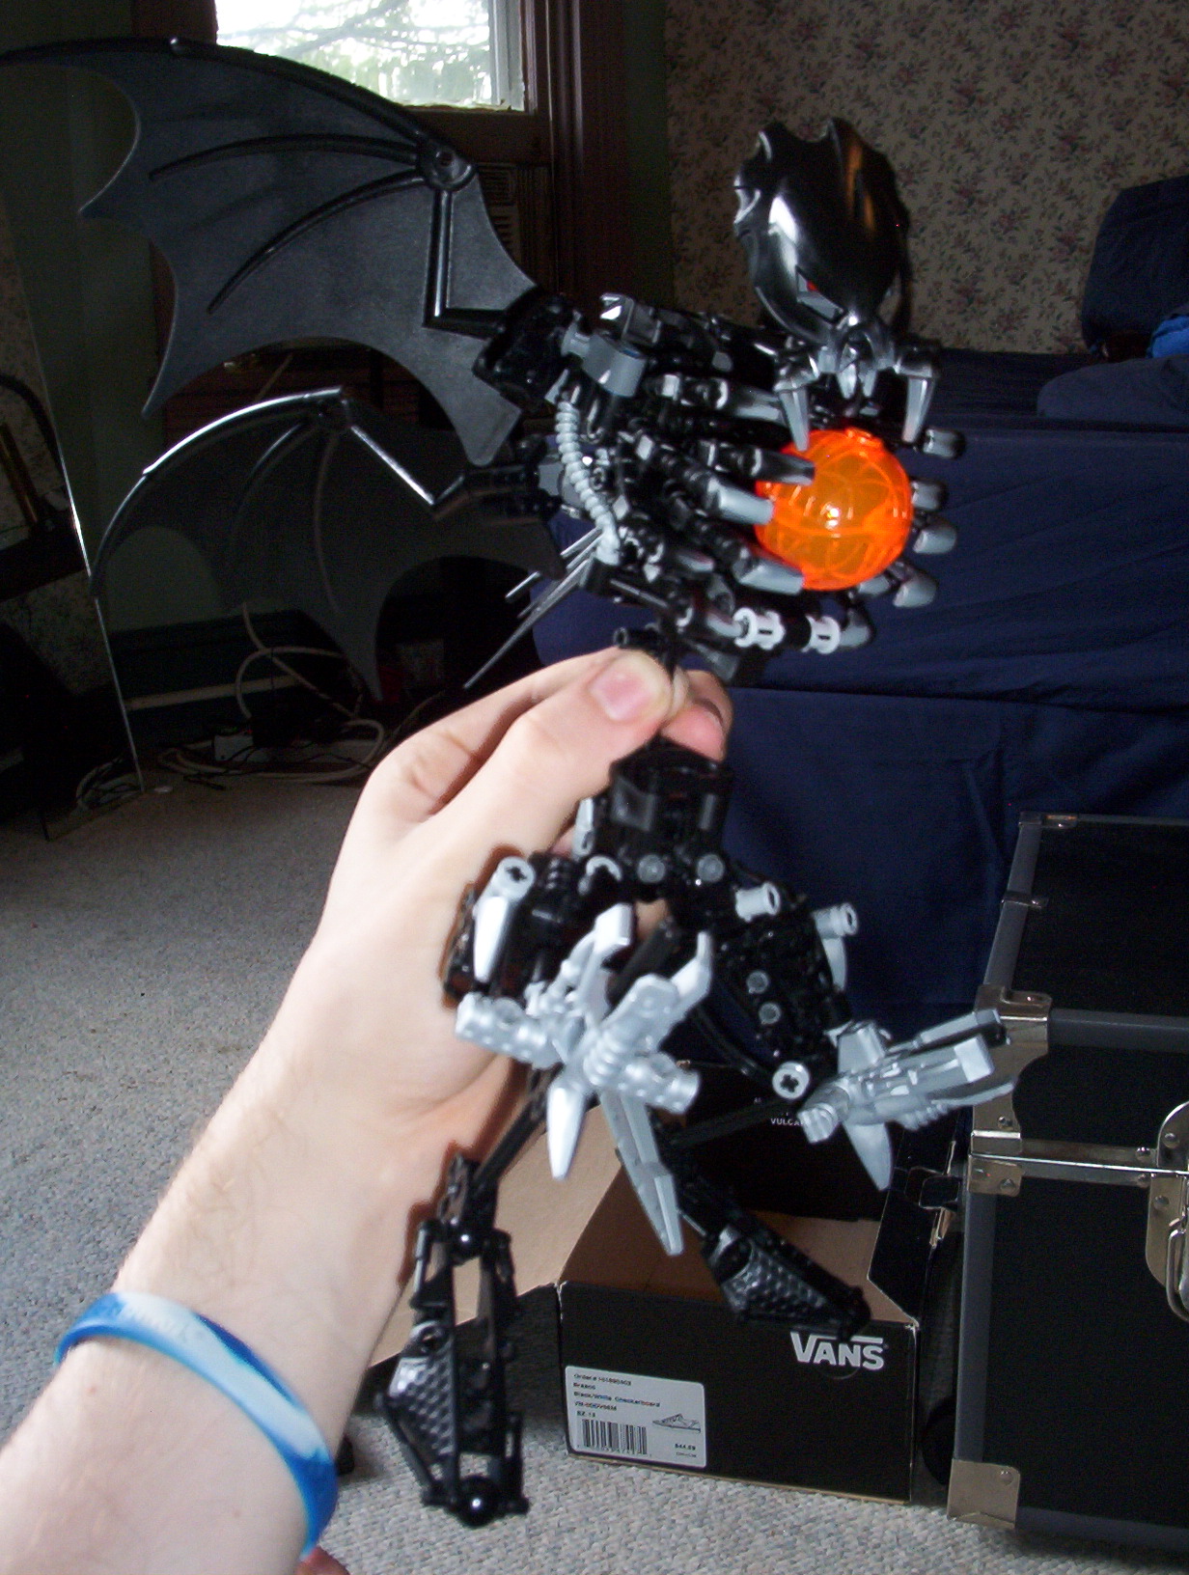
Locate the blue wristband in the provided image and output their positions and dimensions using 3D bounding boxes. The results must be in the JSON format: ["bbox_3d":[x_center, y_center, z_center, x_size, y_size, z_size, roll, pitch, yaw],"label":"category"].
[{"bbox_3d":[-0.083,0.134,0.357,0.061,0.072,0.013,-8,23,21],"label":"blue wristband"}]

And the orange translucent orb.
[{"bbox_3d":[0.050,-0.058,0.370,0.034,0.034,0.034,-2,24,0],"label":"orange translucent orb"}]

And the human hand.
[{"bbox_3d":[-0.021,0.024,0.415,0.088,0.123,0.090,12,-15,12],"label":"human hand"}]

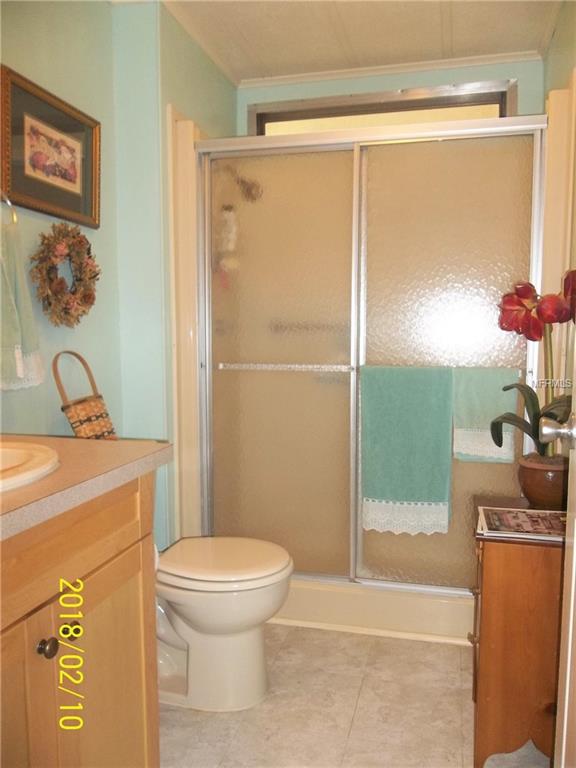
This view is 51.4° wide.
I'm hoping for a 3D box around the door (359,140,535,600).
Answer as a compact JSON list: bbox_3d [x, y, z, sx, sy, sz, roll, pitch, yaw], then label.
[{"bbox_3d":[0.543,-0.049,2.163,0.600,1.620,0.045,1,5,15],"label":"door"}]

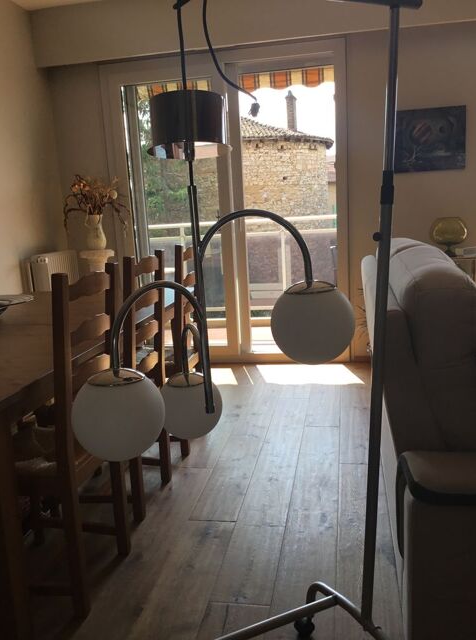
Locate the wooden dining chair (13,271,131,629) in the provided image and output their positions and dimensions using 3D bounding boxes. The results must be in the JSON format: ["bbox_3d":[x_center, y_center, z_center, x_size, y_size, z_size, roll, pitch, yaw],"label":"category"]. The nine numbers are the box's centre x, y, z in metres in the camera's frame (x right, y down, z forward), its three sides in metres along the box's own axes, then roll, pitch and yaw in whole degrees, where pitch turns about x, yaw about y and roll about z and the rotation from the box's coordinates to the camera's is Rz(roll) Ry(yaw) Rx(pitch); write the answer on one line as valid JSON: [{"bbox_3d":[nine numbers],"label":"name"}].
[{"bbox_3d":[-0.604,0.367,1.810,0.440,1.020,0.420,0,12,13],"label":"wooden dining chair"}]

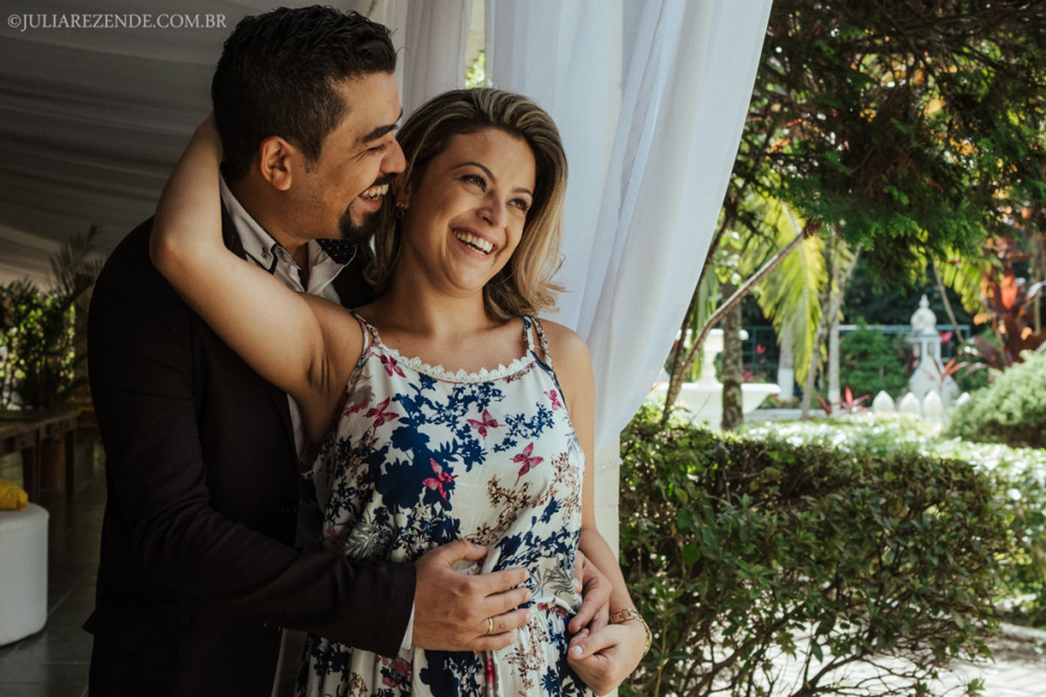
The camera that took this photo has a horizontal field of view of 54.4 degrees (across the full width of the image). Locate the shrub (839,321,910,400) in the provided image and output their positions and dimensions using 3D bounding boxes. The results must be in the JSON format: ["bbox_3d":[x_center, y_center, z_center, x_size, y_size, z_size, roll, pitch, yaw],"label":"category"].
[{"bbox_3d":[4.899,0.176,14.200,1.020,1.120,1.000,0,1,0],"label":"shrub"}]

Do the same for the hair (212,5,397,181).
[{"bbox_3d":[-0.255,-0.296,1.180,0.210,0.200,0.170,8,4,24],"label":"hair"}]

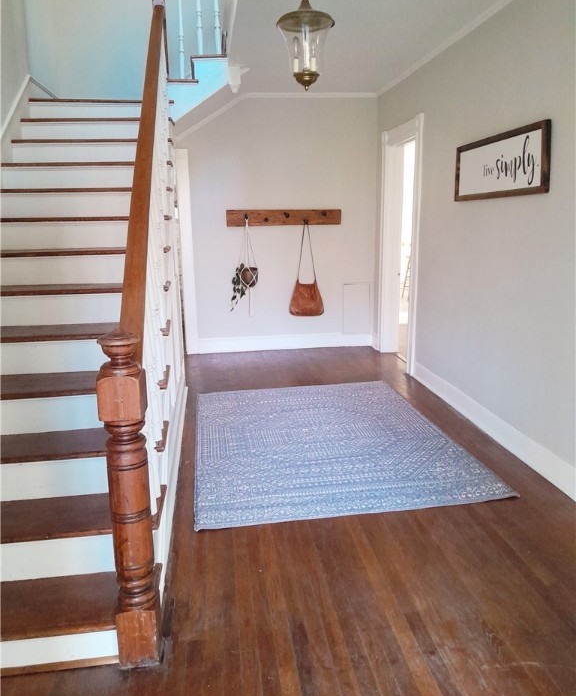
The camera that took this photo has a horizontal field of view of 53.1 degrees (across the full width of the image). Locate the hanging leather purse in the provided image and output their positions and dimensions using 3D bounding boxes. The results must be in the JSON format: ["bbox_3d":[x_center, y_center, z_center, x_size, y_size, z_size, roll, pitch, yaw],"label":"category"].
[{"bbox_3d":[0.210,-0.814,6.090,0.384,0.991,0.103,-3,13,-7],"label":"hanging leather purse"}]

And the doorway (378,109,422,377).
[{"bbox_3d":[1.065,-0.930,5.409,0.130,2.200,1.071,-3,13,-7],"label":"doorway"}]

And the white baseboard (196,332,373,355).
[{"bbox_3d":[-0.004,-0.069,6.321,1.913,0.162,0.020,-3,13,-7],"label":"white baseboard"}]

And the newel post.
[{"bbox_3d":[-0.488,0.470,1.783,0.122,1.071,0.122,-3,13,-7],"label":"newel post"}]

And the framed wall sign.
[{"bbox_3d":[1.261,-1.095,3.500,0.030,0.363,1.107,-3,13,-7],"label":"framed wall sign"}]

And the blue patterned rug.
[{"bbox_3d":[0.205,0.555,3.818,1.584,0.010,2.192,-3,13,-9],"label":"blue patterned rug"}]

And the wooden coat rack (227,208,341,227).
[{"bbox_3d":[-0.028,-1.356,5.996,1.196,0.166,0.060,-3,13,-7],"label":"wooden coat rack"}]

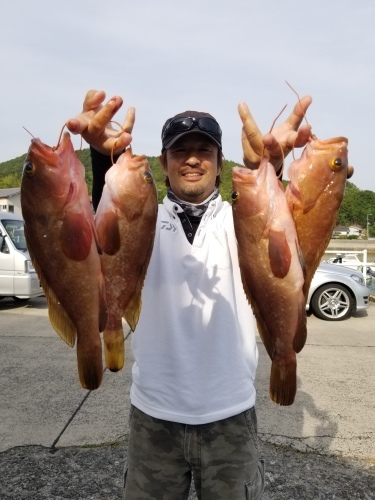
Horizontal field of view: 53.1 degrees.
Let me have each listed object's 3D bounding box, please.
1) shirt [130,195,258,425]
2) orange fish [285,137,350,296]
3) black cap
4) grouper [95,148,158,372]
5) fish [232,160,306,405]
[{"bbox_3d":[0.020,0.160,1.130,0.440,0.660,0.270,0,1,0],"label":"shirt"},{"bbox_3d":[0.215,-0.017,0.690,0.120,0.380,0.075,12,0,-13],"label":"orange fish"},{"bbox_3d":[0.011,-0.335,1.060,0.180,0.135,0.260,0,1,-2],"label":"black cap"},{"bbox_3d":[-0.109,0.021,0.680,0.120,0.400,0.075,5,0,-30],"label":"grouper"},{"bbox_3d":[0.143,0.055,0.660,0.125,0.420,0.080,-6,0,35],"label":"fish"}]

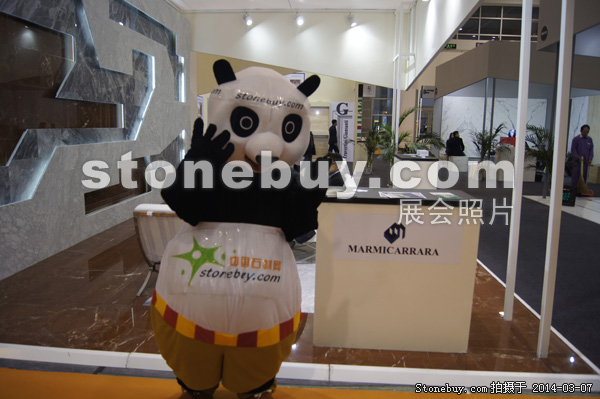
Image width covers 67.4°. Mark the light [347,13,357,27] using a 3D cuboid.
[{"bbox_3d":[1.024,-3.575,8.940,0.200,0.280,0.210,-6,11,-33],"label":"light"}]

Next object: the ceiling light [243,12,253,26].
[{"bbox_3d":[-1.062,-3.637,9.095,0.200,0.280,0.210,-3,10,-20],"label":"ceiling light"}]

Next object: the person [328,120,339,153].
[{"bbox_3d":[1.153,-1.881,15.539,0.500,1.720,0.500,-1,9,-6],"label":"person"}]

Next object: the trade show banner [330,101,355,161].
[{"bbox_3d":[1.846,-2.906,19.302,1.020,2.520,0.080,1,9,4],"label":"trade show banner"}]

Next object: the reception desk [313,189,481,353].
[{"bbox_3d":[0.640,0.472,3.198,1.051,1.040,0.470,1,9,4],"label":"reception desk"}]

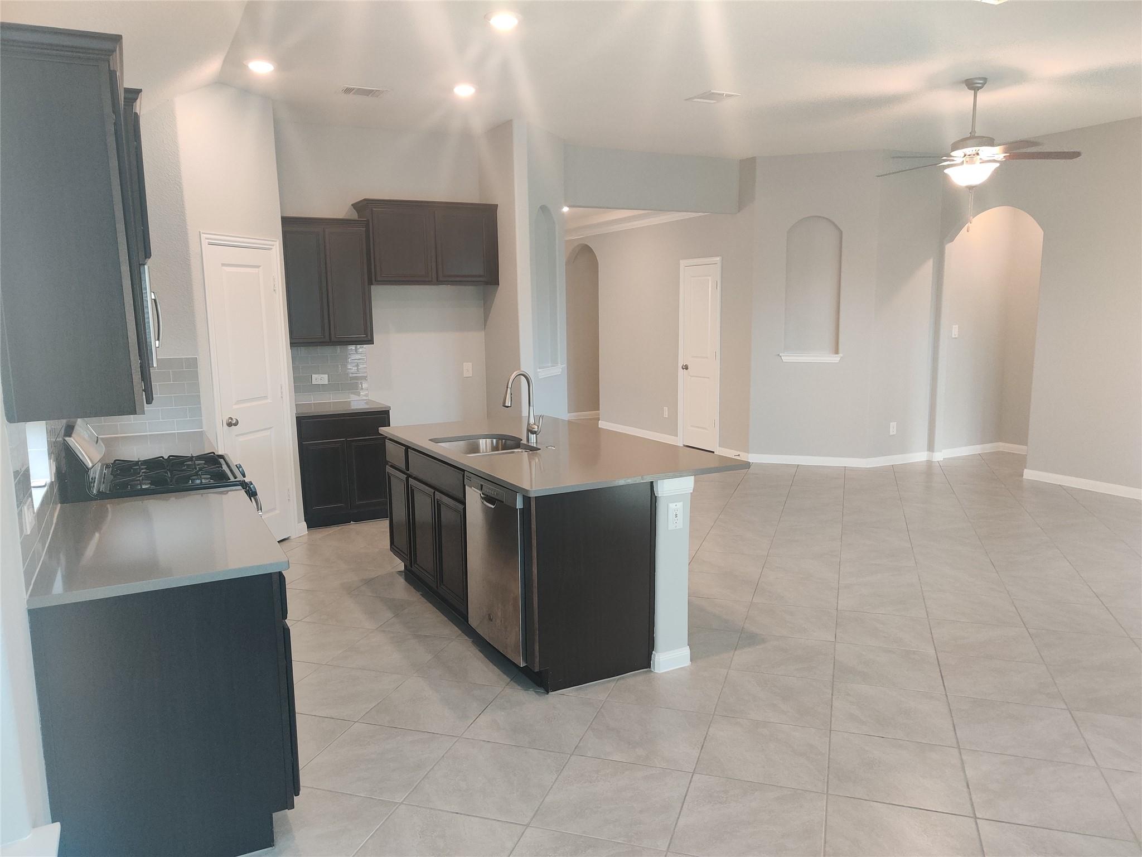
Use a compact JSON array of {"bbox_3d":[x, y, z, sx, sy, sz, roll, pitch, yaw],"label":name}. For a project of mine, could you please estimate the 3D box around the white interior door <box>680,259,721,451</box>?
[{"bbox_3d":[1.399,-0.799,9.751,0.050,2.070,0.740,-5,10,-27],"label":"white interior door"}]

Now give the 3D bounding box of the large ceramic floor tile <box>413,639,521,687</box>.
[{"bbox_3d":[-0.434,1.116,4.259,0.465,0.010,0.465,2,9,17],"label":"large ceramic floor tile"}]

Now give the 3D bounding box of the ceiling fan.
[{"bbox_3d":[2.553,-1.866,5.628,1.290,0.675,1.290,2,9,17],"label":"ceiling fan"}]

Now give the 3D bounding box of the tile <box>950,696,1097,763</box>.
[{"bbox_3d":[1.750,1.178,3.511,0.457,0.010,0.457,2,9,17],"label":"tile"}]

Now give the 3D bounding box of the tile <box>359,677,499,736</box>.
[{"bbox_3d":[-0.582,1.185,3.816,0.465,0.010,0.465,2,9,17],"label":"tile"}]

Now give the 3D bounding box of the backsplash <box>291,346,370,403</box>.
[{"bbox_3d":[-1.922,-0.440,7.054,0.640,0.456,0.012,-5,9,-27],"label":"backsplash"}]

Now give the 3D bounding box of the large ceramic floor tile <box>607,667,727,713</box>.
[{"bbox_3d":[0.431,1.135,3.924,0.457,0.010,0.457,2,9,17],"label":"large ceramic floor tile"}]

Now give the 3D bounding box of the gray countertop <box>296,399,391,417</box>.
[{"bbox_3d":[-1.833,-0.165,6.927,0.700,0.030,0.640,-5,10,-27],"label":"gray countertop"}]

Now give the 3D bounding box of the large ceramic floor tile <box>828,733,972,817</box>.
[{"bbox_3d":[1.188,1.251,3.250,0.462,0.010,0.462,2,9,17],"label":"large ceramic floor tile"}]

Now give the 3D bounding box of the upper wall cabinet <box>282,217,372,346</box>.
[{"bbox_3d":[-1.876,-1.110,6.804,0.620,0.930,0.340,-5,10,-27],"label":"upper wall cabinet"}]

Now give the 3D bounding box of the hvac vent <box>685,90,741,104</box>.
[{"bbox_3d":[0.980,-2.270,6.143,0.270,0.020,0.330,-5,10,-28],"label":"hvac vent"}]

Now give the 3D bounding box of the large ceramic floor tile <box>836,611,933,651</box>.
[{"bbox_3d":[1.590,1.028,4.526,0.457,0.010,0.457,2,9,17],"label":"large ceramic floor tile"}]

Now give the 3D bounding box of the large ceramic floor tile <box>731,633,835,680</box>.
[{"bbox_3d":[1.008,1.081,4.224,0.457,0.010,0.457,2,9,17],"label":"large ceramic floor tile"}]

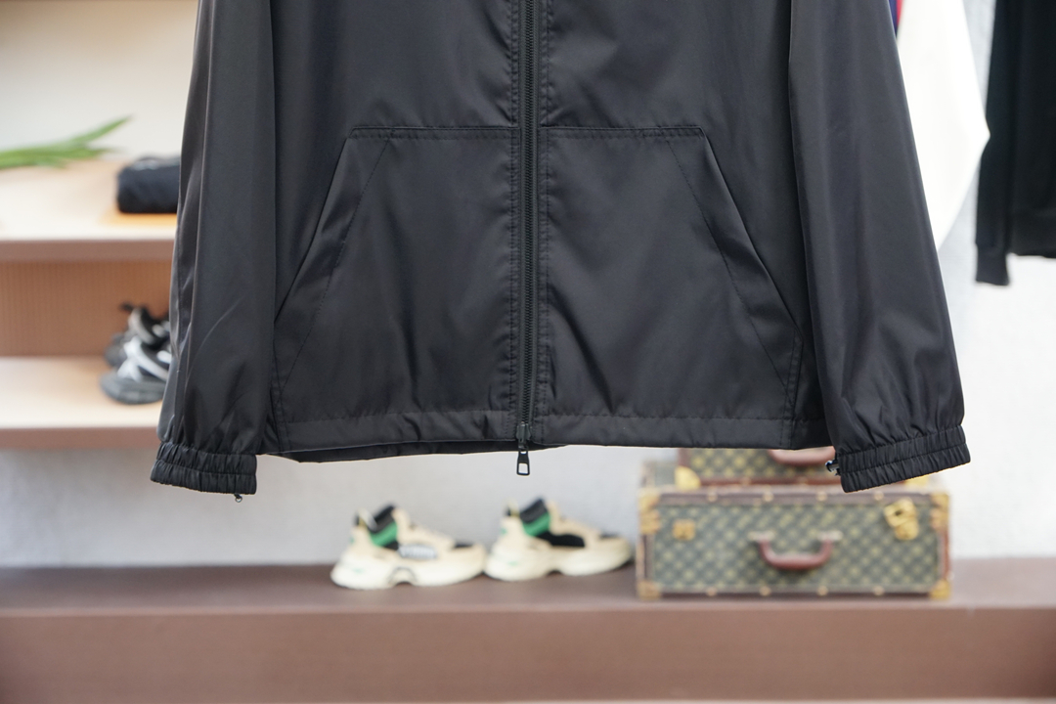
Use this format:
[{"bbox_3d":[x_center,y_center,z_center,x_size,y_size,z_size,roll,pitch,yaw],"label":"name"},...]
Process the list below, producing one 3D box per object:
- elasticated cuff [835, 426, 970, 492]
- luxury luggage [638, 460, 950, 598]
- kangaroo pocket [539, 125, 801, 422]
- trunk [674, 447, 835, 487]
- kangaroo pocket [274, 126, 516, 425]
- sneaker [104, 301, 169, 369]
[{"bbox_3d":[0.344,0.098,2.090,0.117,0.036,0.050,-15,9,2],"label":"elasticated cuff"},{"bbox_3d":[0.498,0.335,4.362,0.572,0.200,0.285,0,10,3],"label":"luxury luggage"},{"bbox_3d":[0.128,-0.070,2.070,0.236,0.272,0.035,0,10,3],"label":"kangaroo pocket"},{"bbox_3d":[0.528,0.154,4.480,0.478,0.165,0.325,0,7,3],"label":"trunk"},{"bbox_3d":[-0.120,-0.069,2.070,0.218,0.272,0.035,-1,10,-3],"label":"kangaroo pocket"},{"bbox_3d":[-0.640,-0.019,4.256,0.300,0.130,0.112,-3,10,-15],"label":"sneaker"}]

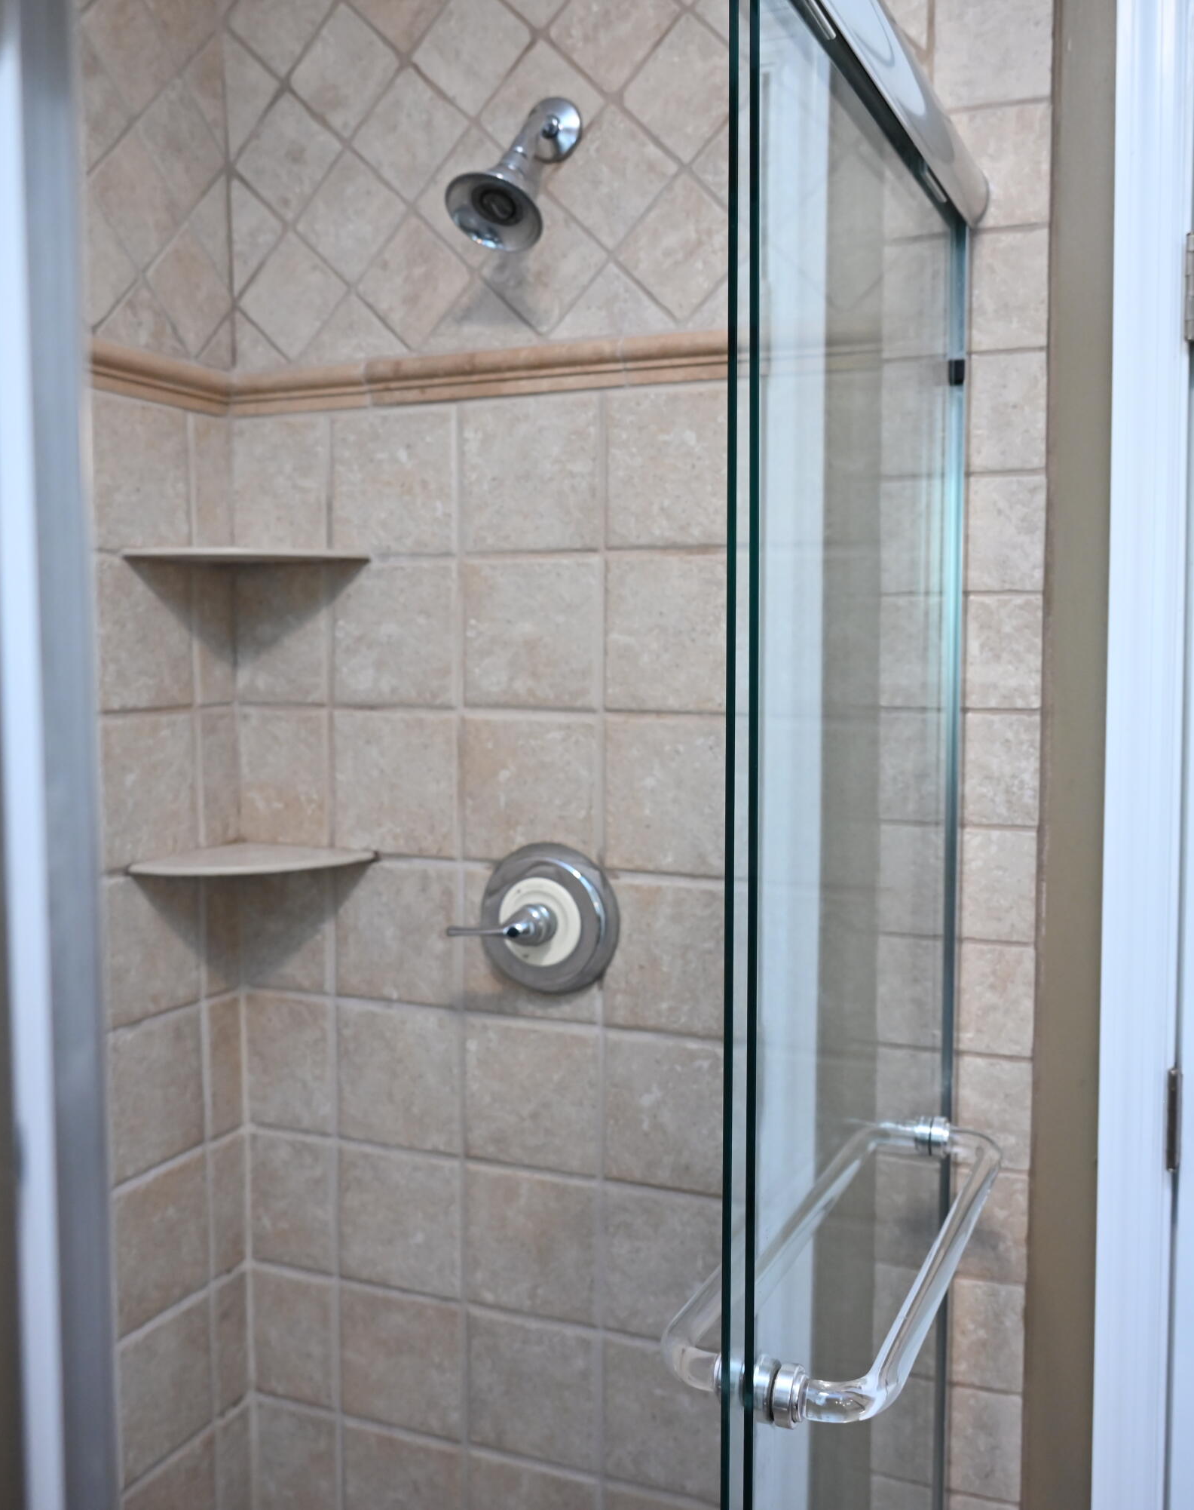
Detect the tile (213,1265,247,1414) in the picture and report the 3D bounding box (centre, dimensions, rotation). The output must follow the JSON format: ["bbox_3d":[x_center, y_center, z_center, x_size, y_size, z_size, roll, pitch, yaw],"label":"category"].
[{"bbox_3d":[-0.414,0.659,1.699,0.010,0.153,0.063,2,5,23],"label":"tile"}]

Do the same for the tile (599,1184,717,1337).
[{"bbox_3d":[0.078,0.516,1.518,0.153,0.153,0.010,2,5,23],"label":"tile"}]

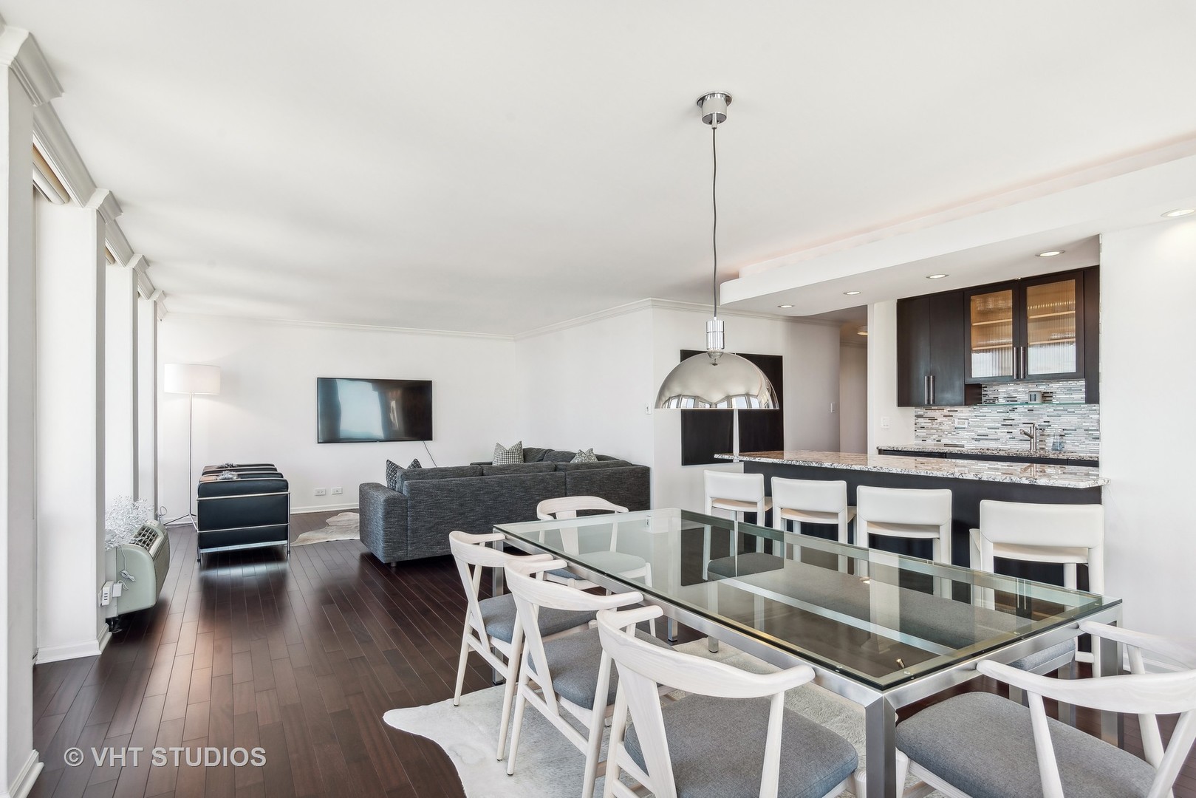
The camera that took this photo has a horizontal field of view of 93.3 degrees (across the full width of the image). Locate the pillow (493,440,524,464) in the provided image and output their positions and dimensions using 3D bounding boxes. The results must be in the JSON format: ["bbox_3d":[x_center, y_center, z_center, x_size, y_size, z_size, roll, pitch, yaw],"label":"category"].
[{"bbox_3d":[-1.171,0.787,7.448,0.450,0.450,0.160,0,-13,-19],"label":"pillow"}]

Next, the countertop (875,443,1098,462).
[{"bbox_3d":[3.534,0.485,5.036,0.680,0.035,1.800,1,-2,-33],"label":"countertop"}]

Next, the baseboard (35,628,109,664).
[{"bbox_3d":[-2.854,1.319,3.088,0.265,0.100,0.390,0,-2,-33],"label":"baseboard"}]

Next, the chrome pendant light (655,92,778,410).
[{"bbox_3d":[0.448,-0.551,2.127,0.465,1.190,0.465,0,-1,0],"label":"chrome pendant light"}]

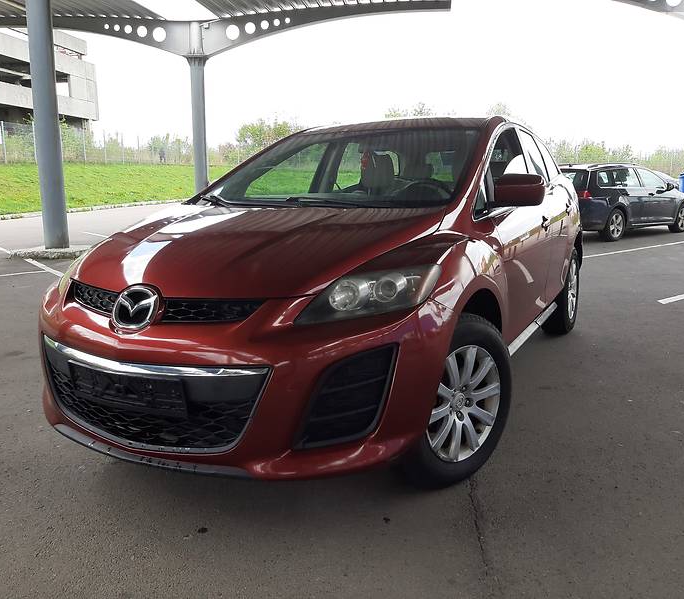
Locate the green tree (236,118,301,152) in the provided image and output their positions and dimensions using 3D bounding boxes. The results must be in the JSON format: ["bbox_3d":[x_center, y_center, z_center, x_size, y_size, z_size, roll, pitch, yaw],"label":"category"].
[{"bbox_3d":[-5.715,-12.630,48.000,5.500,3.900,4.800,-1,11,0],"label":"green tree"}]

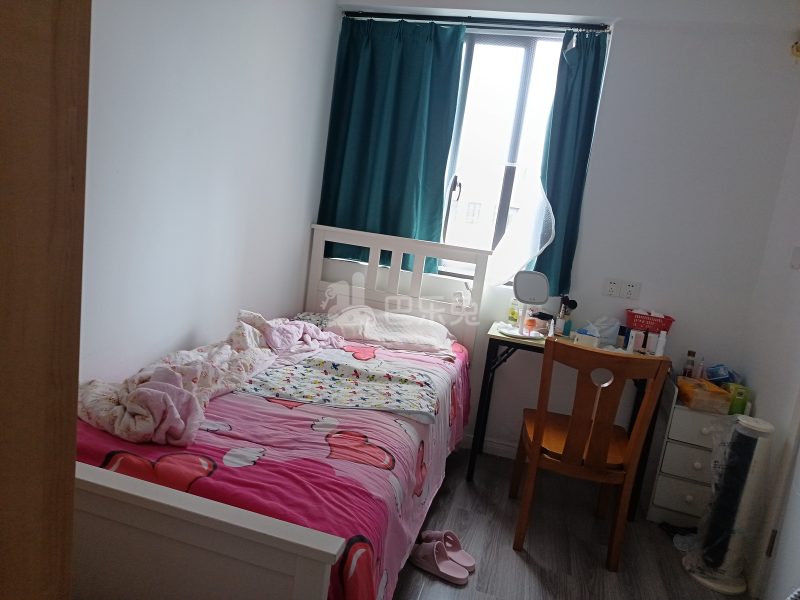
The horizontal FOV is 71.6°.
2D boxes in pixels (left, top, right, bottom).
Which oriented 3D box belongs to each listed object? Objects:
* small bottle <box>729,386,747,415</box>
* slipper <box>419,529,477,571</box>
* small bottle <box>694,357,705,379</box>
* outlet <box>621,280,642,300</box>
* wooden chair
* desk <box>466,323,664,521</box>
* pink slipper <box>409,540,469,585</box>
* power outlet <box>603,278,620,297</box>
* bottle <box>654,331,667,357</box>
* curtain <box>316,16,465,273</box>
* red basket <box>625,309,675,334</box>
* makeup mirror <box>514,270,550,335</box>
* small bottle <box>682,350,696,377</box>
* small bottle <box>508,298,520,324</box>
[{"bbox_3d":[1.516,0.448,2.492,0.065,0.130,0.060,10,10,13],"label":"small bottle"},{"bbox_3d":[0.179,0.935,2.119,0.240,0.103,0.095,14,12,31],"label":"slipper"},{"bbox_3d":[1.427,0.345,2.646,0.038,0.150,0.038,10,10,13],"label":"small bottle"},{"bbox_3d":[1.157,-0.046,2.781,0.086,0.086,0.012,10,10,13],"label":"outlet"},{"bbox_3d":[0.741,0.568,2.288,0.450,0.885,0.500,10,10,10],"label":"wooden chair"},{"bbox_3d":[0.782,0.566,2.726,0.810,0.750,0.400,10,10,13],"label":"desk"},{"bbox_3d":[0.147,0.944,2.048,0.240,0.103,0.095,14,12,31],"label":"pink slipper"},{"bbox_3d":[1.073,-0.059,2.802,0.086,0.086,0.012,10,10,13],"label":"power outlet"},{"bbox_3d":[1.188,0.206,2.531,0.038,0.130,0.038,10,10,13],"label":"bottle"},{"bbox_3d":[-0.056,-0.836,3.053,0.740,1.315,0.100,10,10,13],"label":"curtain"},{"bbox_3d":[1.208,0.107,2.707,0.210,0.088,0.140,10,10,13],"label":"red basket"},{"bbox_3d":[0.605,0.017,2.619,0.165,0.315,0.110,9,10,6],"label":"makeup mirror"},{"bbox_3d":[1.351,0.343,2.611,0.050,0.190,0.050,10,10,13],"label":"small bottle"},{"bbox_3d":[0.593,0.068,2.902,0.052,0.147,0.050,10,10,13],"label":"small bottle"}]

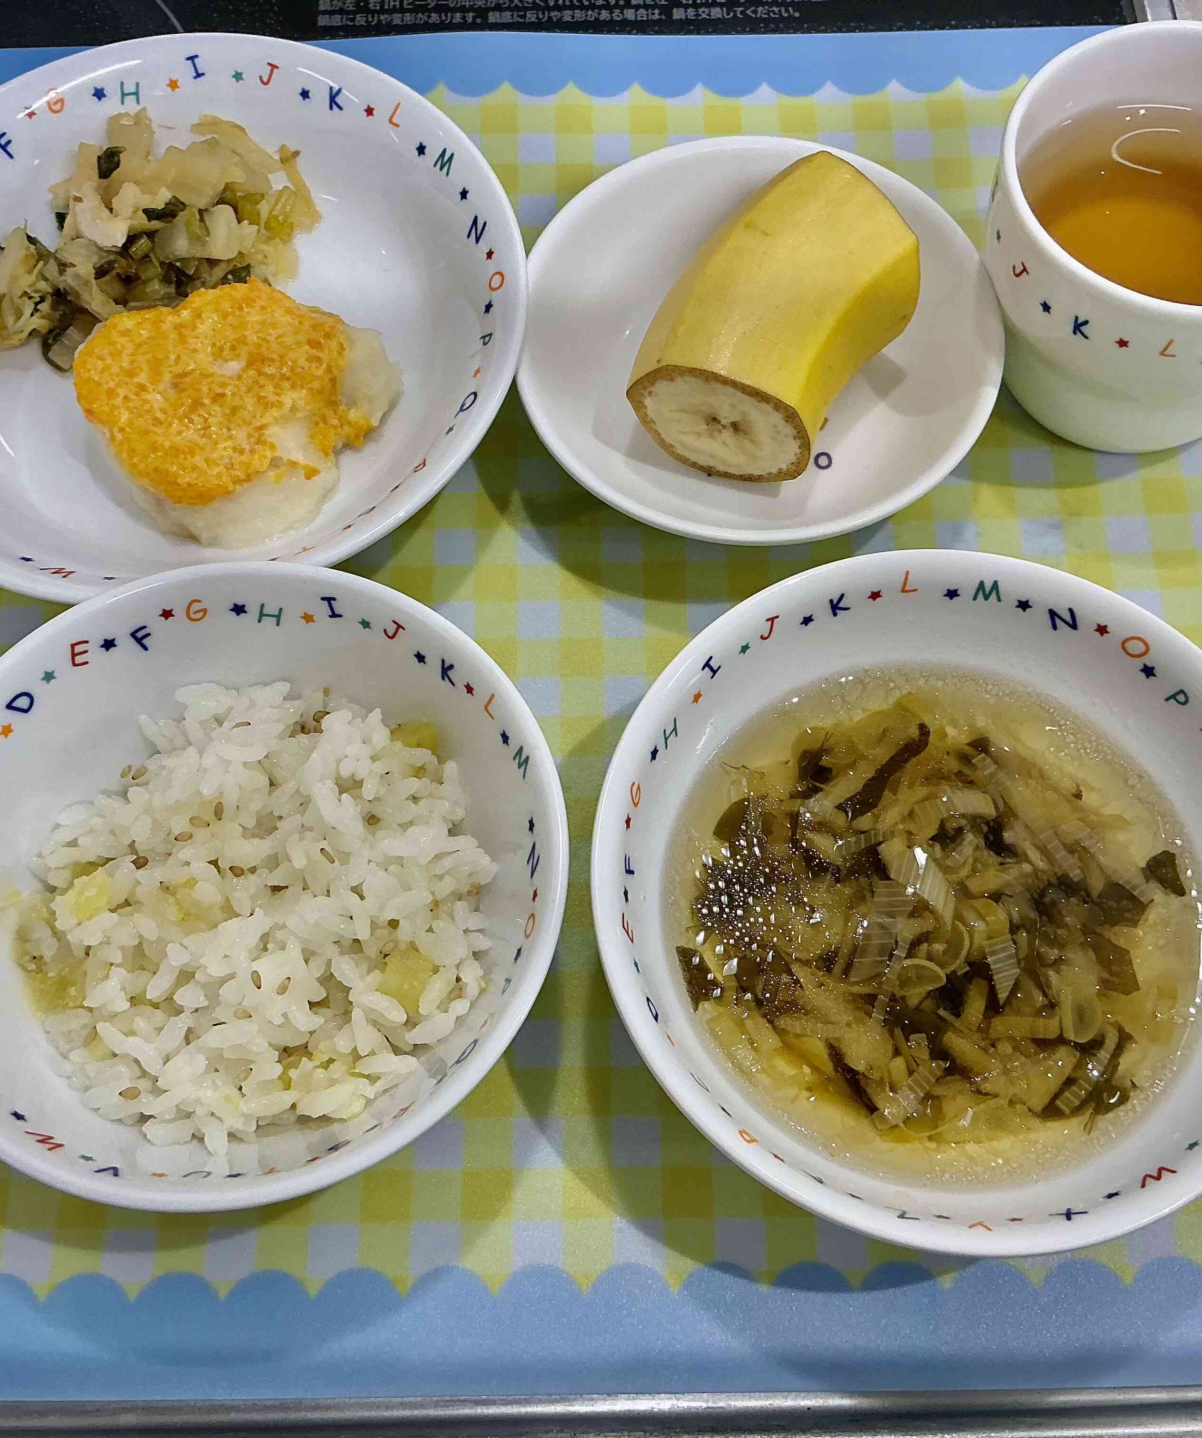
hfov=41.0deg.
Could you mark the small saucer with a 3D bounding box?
[{"bbox_3d":[0.033,-0.075,0.342,0.100,0.030,0.100,0,66,1],"label":"small saucer"}]

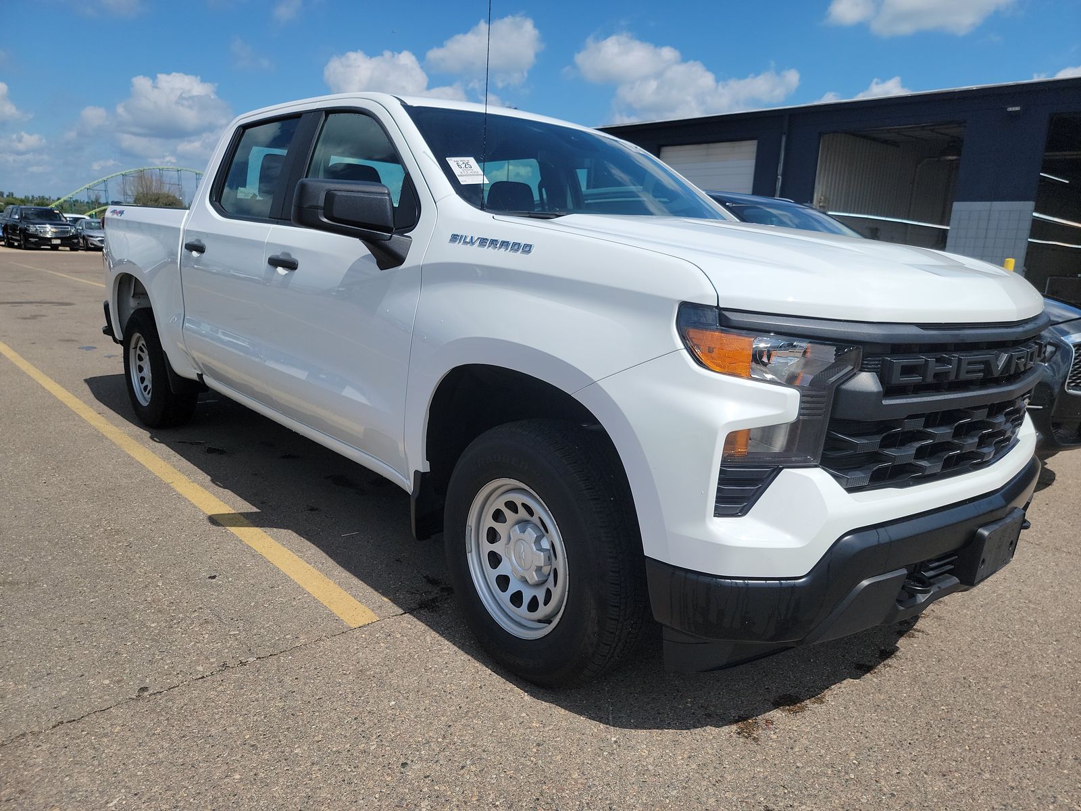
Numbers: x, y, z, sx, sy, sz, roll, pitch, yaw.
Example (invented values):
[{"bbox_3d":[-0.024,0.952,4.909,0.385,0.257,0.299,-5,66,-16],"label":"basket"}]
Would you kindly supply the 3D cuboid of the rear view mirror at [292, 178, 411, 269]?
[{"bbox_3d":[-0.618,-0.594,2.445,0.270,0.265,0.280,-8,16,-42],"label":"rear view mirror"}]

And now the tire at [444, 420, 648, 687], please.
[{"bbox_3d":[0.009,0.433,2.277,0.265,0.790,0.790,-8,16,-42],"label":"tire"}]

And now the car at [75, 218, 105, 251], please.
[{"bbox_3d":[-21.401,-8.243,36.173,1.850,1.460,4.850,-9,16,-43],"label":"car"}]

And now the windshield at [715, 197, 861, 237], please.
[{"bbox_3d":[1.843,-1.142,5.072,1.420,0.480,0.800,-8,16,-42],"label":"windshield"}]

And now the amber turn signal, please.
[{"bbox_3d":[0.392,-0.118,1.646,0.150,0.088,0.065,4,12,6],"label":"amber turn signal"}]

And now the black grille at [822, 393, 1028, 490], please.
[{"bbox_3d":[1.228,0.076,2.162,1.420,0.230,0.180,-8,16,-42],"label":"black grille"}]

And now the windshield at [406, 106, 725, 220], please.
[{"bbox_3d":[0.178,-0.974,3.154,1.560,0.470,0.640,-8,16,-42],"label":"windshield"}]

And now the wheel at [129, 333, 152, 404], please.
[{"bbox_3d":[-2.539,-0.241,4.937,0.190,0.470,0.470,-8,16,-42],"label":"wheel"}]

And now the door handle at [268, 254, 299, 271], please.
[{"bbox_3d":[-1.042,-0.579,3.048,0.050,0.056,0.225,-8,16,-42],"label":"door handle"}]

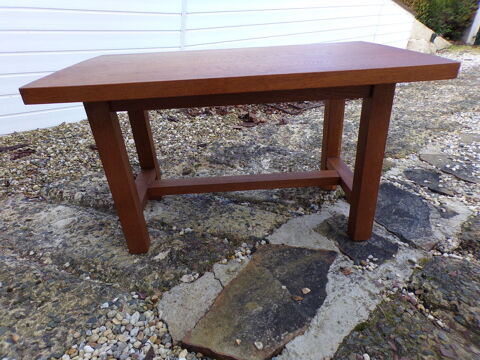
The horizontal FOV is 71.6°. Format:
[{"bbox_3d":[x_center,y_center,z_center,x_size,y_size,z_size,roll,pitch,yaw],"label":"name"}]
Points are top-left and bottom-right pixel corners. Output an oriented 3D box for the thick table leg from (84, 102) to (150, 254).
[{"bbox_3d":[-0.323,-0.002,0.908,0.053,0.481,0.055,-5,29,-1],"label":"thick table leg"}]

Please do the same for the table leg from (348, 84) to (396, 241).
[{"bbox_3d":[0.358,-0.045,0.922,0.053,0.488,0.055,-4,27,-1],"label":"table leg"}]

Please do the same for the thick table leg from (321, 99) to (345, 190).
[{"bbox_3d":[0.339,-0.192,1.210,0.053,0.491,0.055,-4,27,-1],"label":"thick table leg"}]

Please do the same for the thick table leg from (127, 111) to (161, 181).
[{"bbox_3d":[-0.341,-0.146,1.190,0.053,0.484,0.055,-4,28,-1],"label":"thick table leg"}]

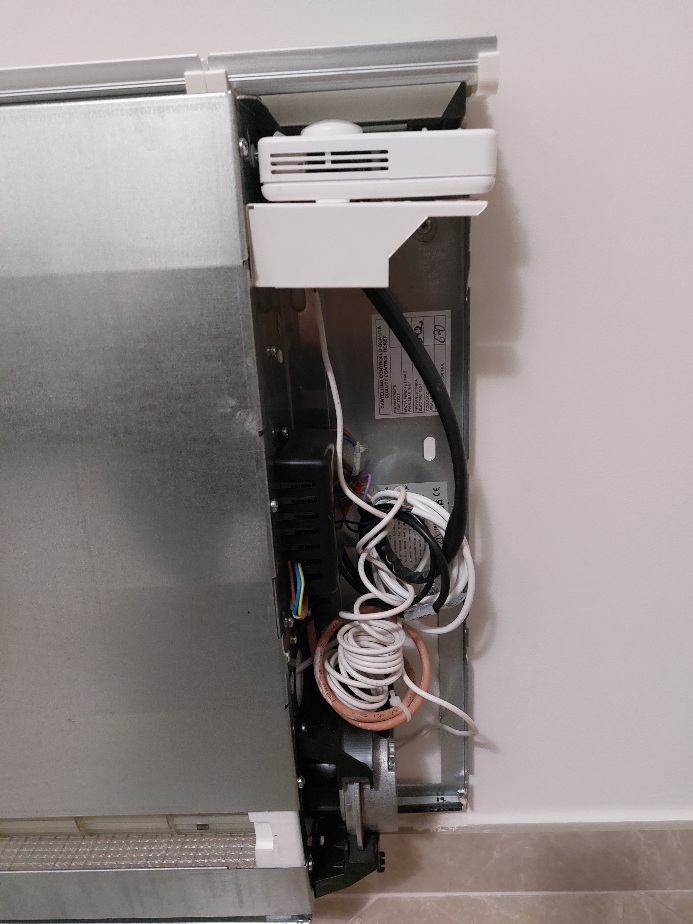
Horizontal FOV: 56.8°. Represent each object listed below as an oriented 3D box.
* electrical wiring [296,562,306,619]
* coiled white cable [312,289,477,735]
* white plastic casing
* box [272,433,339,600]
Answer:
[{"bbox_3d":[-0.031,0.089,0.450,0.007,0.041,0.012,-2,18,2],"label":"electrical wiring"},{"bbox_3d":[0.042,0.072,0.484,0.122,0.394,0.095,-2,18,2],"label":"coiled white cable"},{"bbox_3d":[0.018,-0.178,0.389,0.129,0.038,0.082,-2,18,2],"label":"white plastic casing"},{"bbox_3d":[-0.026,0.035,0.481,0.035,0.100,0.078,-2,18,2],"label":"box"}]

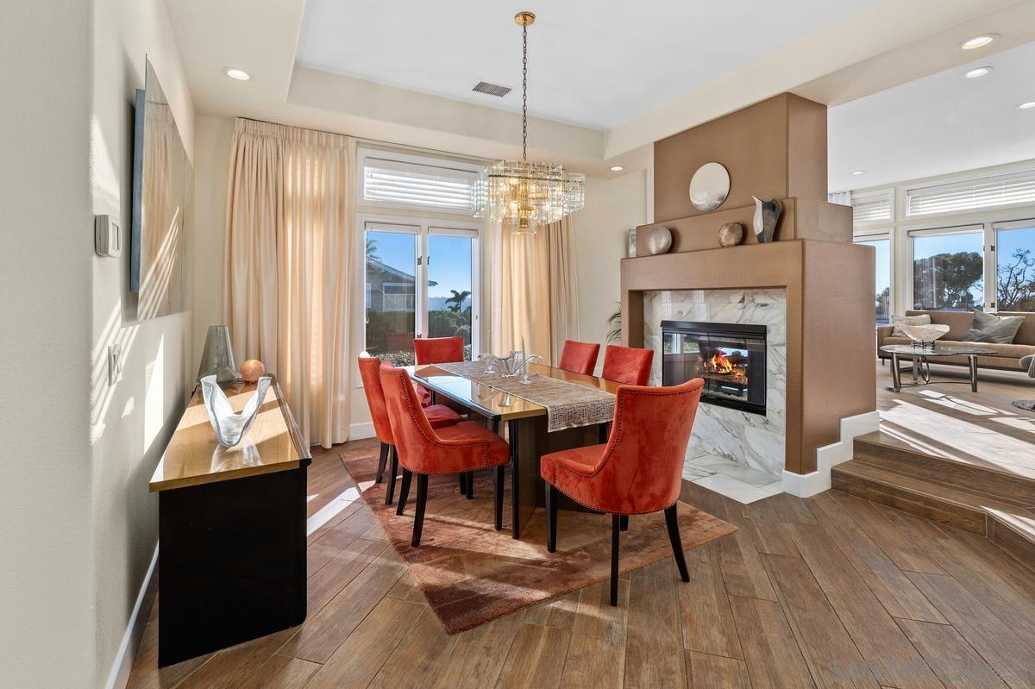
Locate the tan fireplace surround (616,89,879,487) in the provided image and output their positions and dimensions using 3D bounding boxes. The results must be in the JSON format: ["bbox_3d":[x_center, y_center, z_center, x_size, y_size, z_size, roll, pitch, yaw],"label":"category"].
[{"bbox_3d":[1.985,-0.541,4.224,1.030,2.840,1.790,-2,4,-30],"label":"tan fireplace surround"}]

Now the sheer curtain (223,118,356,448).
[{"bbox_3d":[-2.026,-0.495,4.163,1.060,2.880,0.160,-2,4,-30],"label":"sheer curtain"}]

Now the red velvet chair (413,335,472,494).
[{"bbox_3d":[-0.667,0.446,4.218,0.560,0.970,0.640,-3,6,-30],"label":"red velvet chair"}]

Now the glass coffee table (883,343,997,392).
[{"bbox_3d":[4.893,0.287,5.382,0.920,0.445,1.080,-3,6,-30],"label":"glass coffee table"}]

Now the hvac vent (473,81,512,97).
[{"bbox_3d":[-0.228,-2.297,4.149,0.320,0.030,0.200,-2,4,-30],"label":"hvac vent"}]

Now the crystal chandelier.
[{"bbox_3d":[0.047,-1.386,2.936,0.600,1.370,0.600,-1,6,-13],"label":"crystal chandelier"}]

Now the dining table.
[{"bbox_3d":[-0.090,0.643,3.645,1.180,0.750,2.000,-2,4,-30],"label":"dining table"}]

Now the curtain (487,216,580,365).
[{"bbox_3d":[0.196,-0.612,5.317,1.200,2.750,0.140,-3,6,-30],"label":"curtain"}]

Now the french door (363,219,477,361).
[{"bbox_3d":[-0.981,-0.450,4.826,1.310,1.700,0.100,-2,4,-30],"label":"french door"}]

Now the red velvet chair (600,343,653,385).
[{"bbox_3d":[0.686,0.539,3.521,0.630,0.980,0.500,-2,4,-30],"label":"red velvet chair"}]

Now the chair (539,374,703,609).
[{"bbox_3d":[0.524,0.642,2.330,0.560,0.970,0.640,-3,6,-26],"label":"chair"}]

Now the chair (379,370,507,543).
[{"bbox_3d":[-0.472,0.596,2.777,0.640,0.970,0.560,-3,6,-26],"label":"chair"}]

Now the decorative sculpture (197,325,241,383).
[{"bbox_3d":[-2.368,0.068,3.658,0.290,0.440,0.250,-2,4,-30],"label":"decorative sculpture"}]

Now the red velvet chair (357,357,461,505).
[{"bbox_3d":[-0.761,0.543,3.288,0.640,0.970,0.560,-2,6,-24],"label":"red velvet chair"}]

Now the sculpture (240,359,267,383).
[{"bbox_3d":[-2.057,0.207,3.582,0.168,0.175,0.168,-2,4,-30],"label":"sculpture"}]

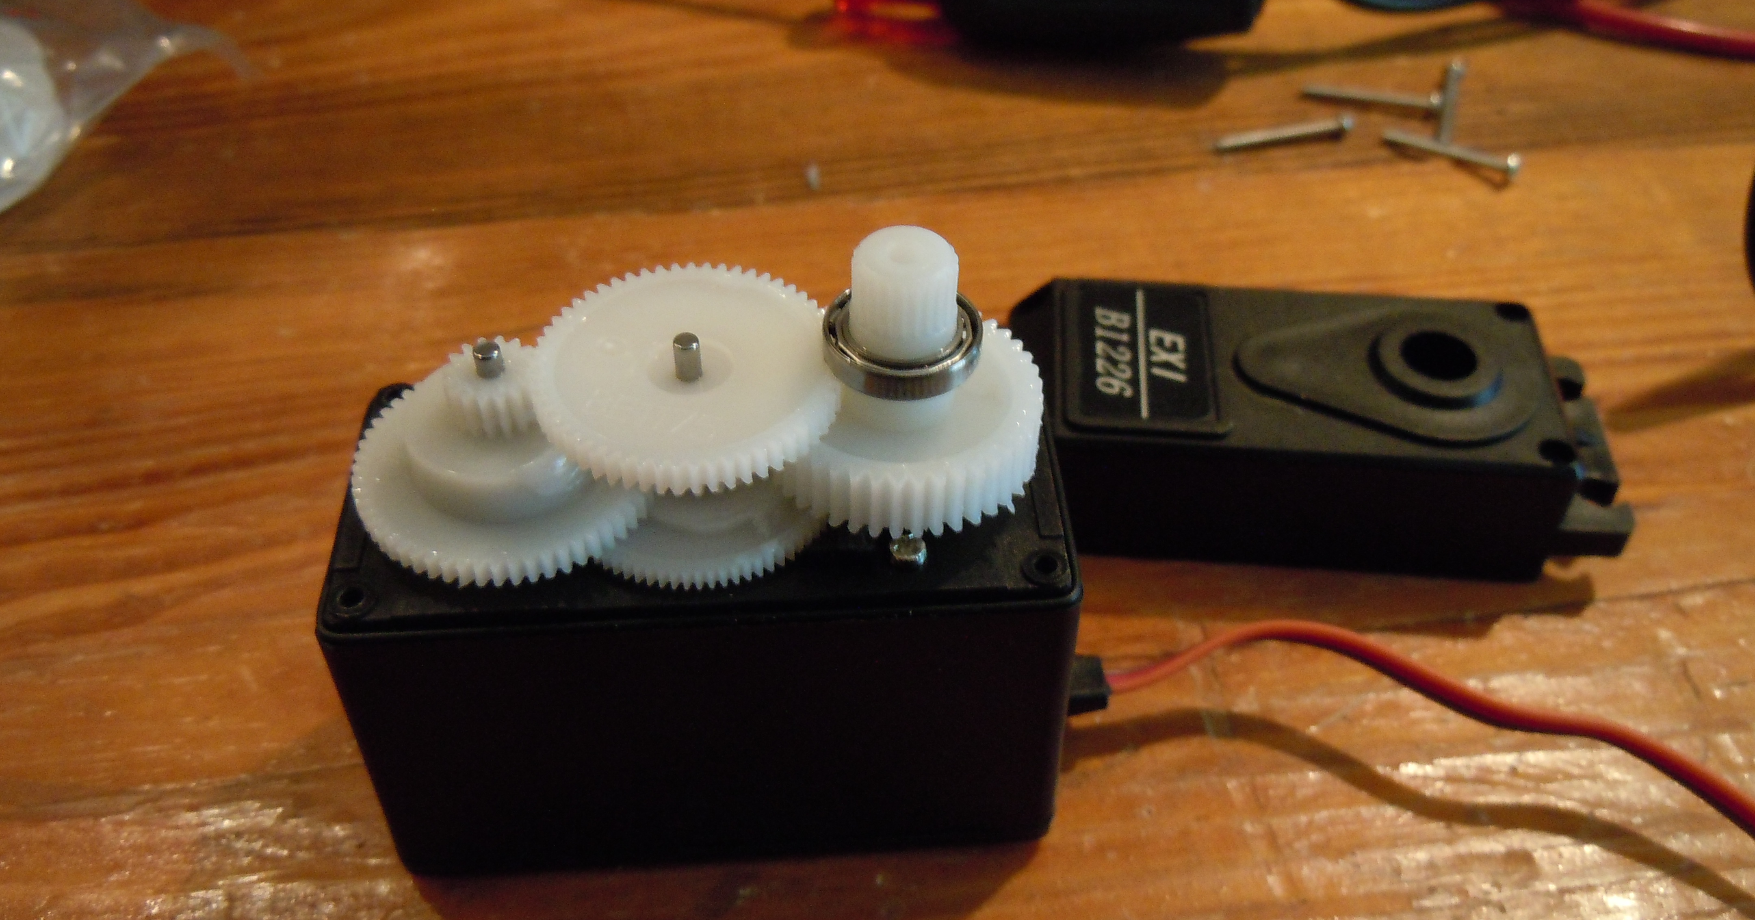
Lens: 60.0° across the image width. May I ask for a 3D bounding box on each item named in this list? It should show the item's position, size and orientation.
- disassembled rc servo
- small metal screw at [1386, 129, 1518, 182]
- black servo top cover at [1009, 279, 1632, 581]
[{"bbox_3d":[-0.015,0.006,0.133,0.060,0.062,0.029,-3,47,-3],"label":"disassembled rc servo"},{"bbox_3d":[0.083,-0.045,0.221,0.020,0.003,0.003,19,50,18],"label":"small metal screw"},{"bbox_3d":[0.046,-0.005,0.170,0.073,0.020,0.029,4,44,3],"label":"black servo top cover"}]

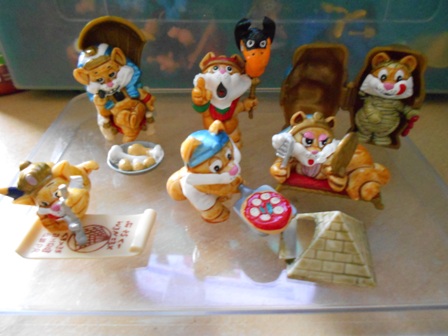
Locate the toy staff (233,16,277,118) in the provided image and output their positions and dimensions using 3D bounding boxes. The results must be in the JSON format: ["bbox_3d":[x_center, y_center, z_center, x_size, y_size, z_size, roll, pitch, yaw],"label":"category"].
[{"bbox_3d":[0.011,-0.038,0.132,0.016,0.039,0.013,-2,36,-2],"label":"toy staff"}]

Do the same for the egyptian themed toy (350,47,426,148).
[{"bbox_3d":[0.071,-0.032,0.148,0.026,0.041,0.018,18,38,25],"label":"egyptian themed toy"}]

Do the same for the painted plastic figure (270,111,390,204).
[{"bbox_3d":[0.038,-0.006,0.118,0.039,0.032,0.021,9,37,13],"label":"painted plastic figure"}]

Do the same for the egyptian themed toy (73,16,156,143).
[{"bbox_3d":[-0.047,-0.039,0.150,0.028,0.049,0.029,-7,34,-14],"label":"egyptian themed toy"}]

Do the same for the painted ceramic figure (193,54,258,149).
[{"bbox_3d":[0.000,-0.029,0.144,0.026,0.040,0.021,2,36,2],"label":"painted ceramic figure"}]

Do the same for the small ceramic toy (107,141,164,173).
[{"bbox_3d":[-0.037,-0.005,0.140,0.022,0.006,0.022,0,36,0],"label":"small ceramic toy"}]

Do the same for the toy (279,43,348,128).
[{"bbox_3d":[0.039,-0.035,0.151,0.028,0.041,0.012,4,34,6],"label":"toy"}]

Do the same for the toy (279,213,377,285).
[{"bbox_3d":[0.030,0.018,0.100,0.026,0.015,0.025,6,36,8],"label":"toy"}]

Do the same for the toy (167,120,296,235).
[{"bbox_3d":[0.002,0.002,0.107,0.040,0.033,0.025,20,40,25],"label":"toy"}]

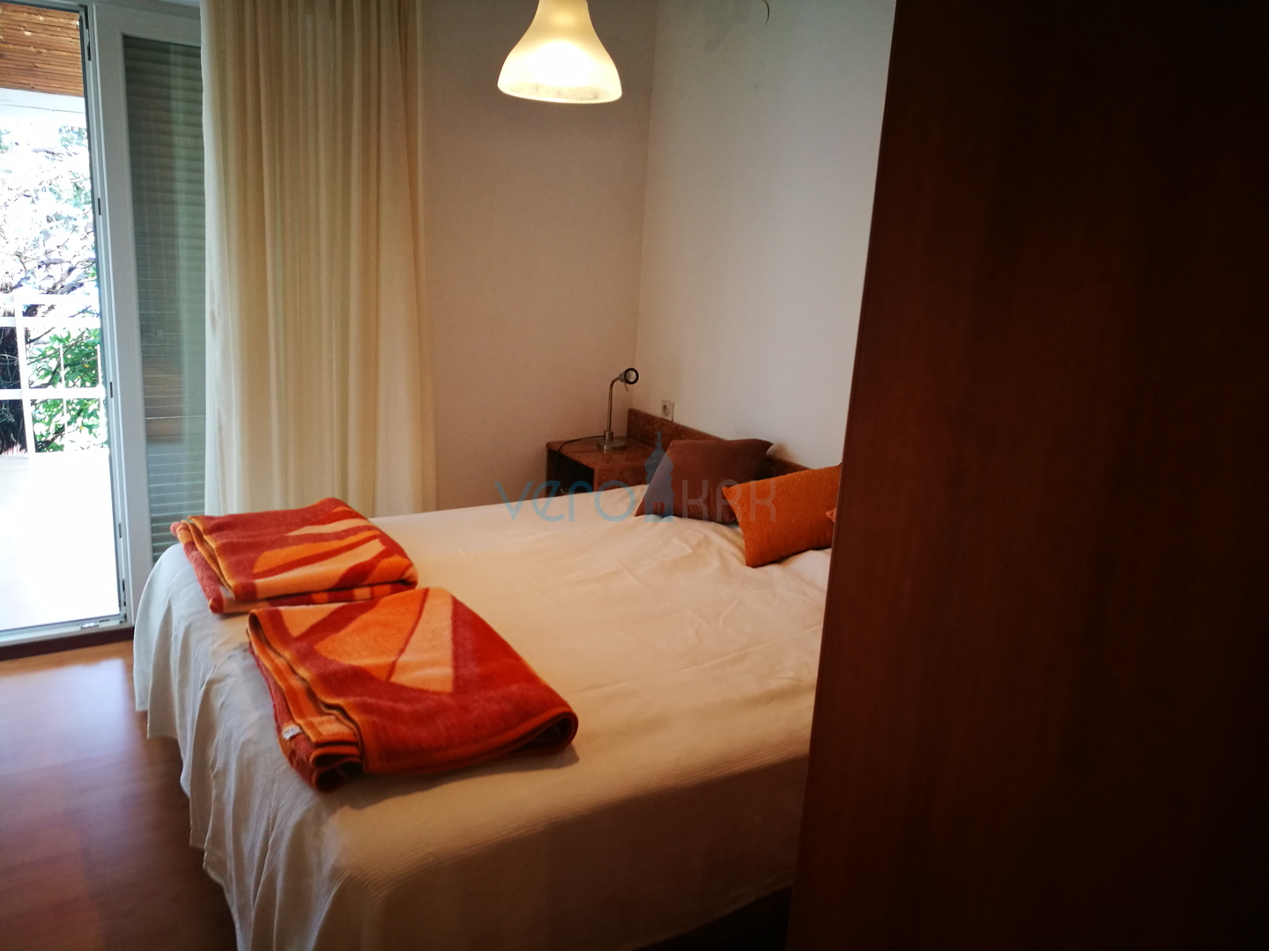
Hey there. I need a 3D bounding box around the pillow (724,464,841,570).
[{"bbox_3d":[0.514,0.114,3.142,0.400,0.125,0.365,-13,43,1],"label":"pillow"}]

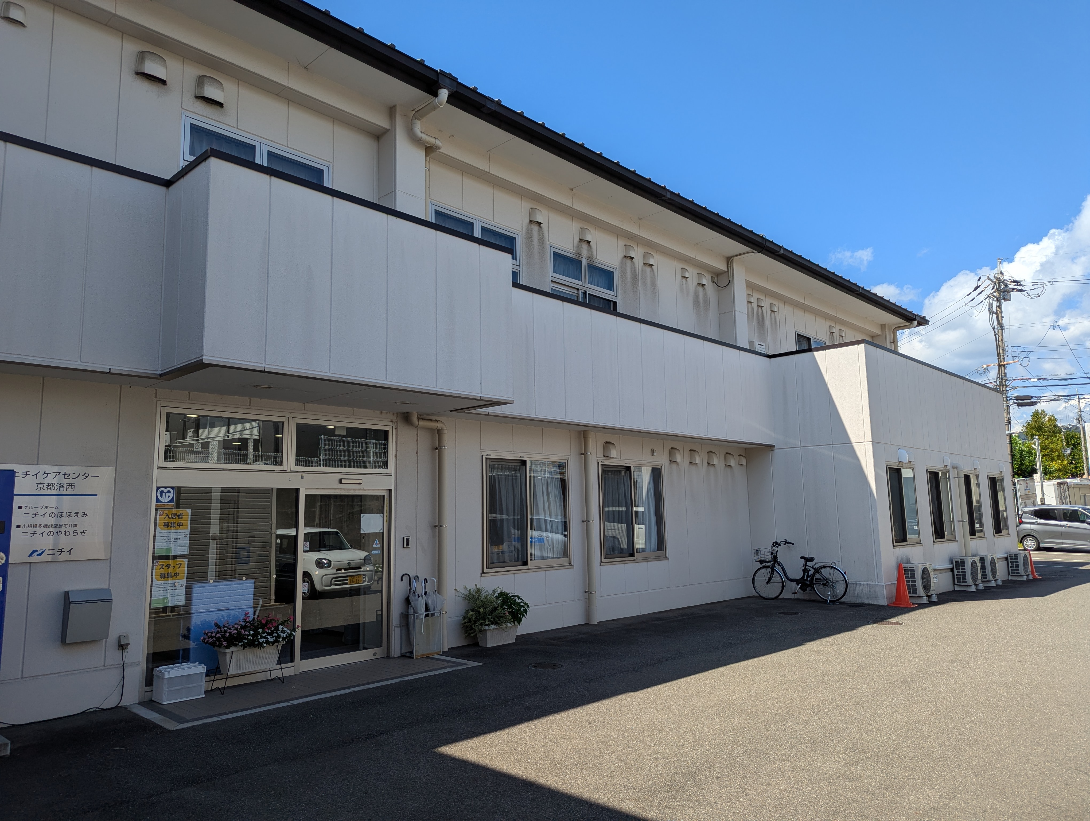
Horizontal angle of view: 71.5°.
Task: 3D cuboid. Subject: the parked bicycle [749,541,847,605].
[{"bbox_3d":[4.592,2.905,13.721,1.786,1.084,0.562,-9,-11,43],"label":"parked bicycle"}]

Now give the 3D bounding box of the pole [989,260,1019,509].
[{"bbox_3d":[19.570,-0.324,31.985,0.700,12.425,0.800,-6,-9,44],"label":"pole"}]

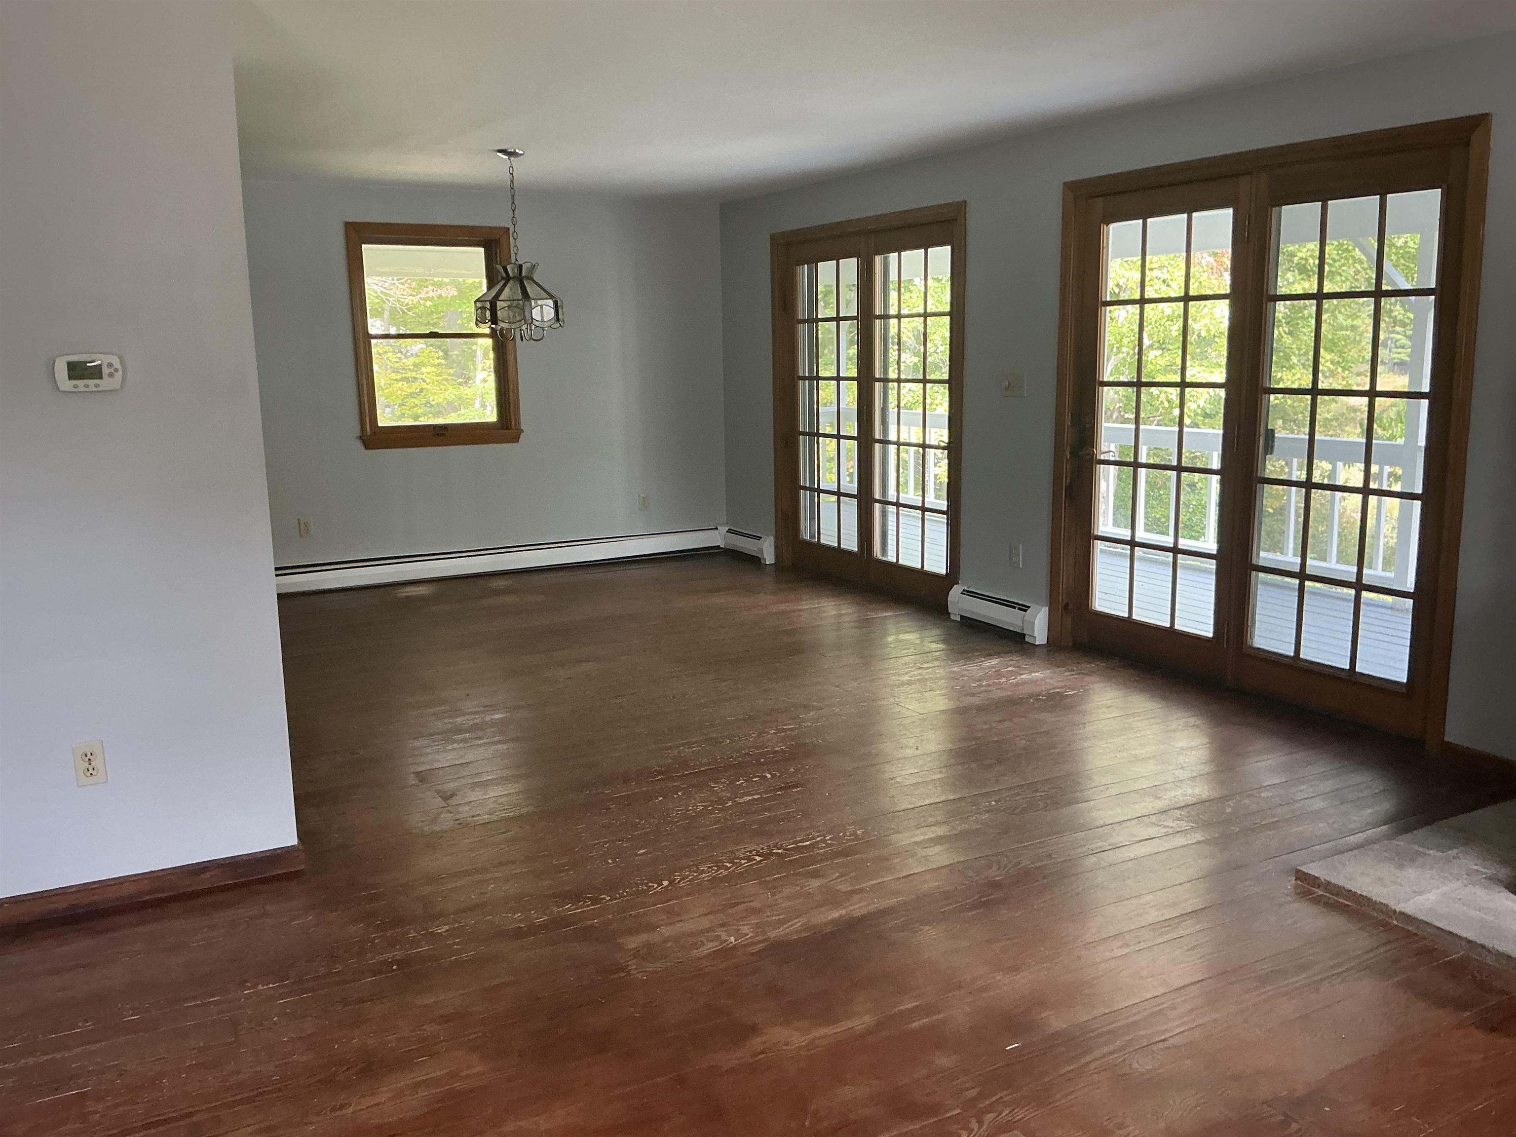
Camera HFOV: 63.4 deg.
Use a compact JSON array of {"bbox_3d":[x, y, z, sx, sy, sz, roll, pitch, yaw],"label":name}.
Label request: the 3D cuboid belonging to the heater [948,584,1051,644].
[{"bbox_3d":[1.206,0.228,6.207,0.072,0.180,0.662,-7,12,-30],"label":"heater"}]

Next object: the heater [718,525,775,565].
[{"bbox_3d":[-0.086,-0.161,8.385,0.072,0.180,0.660,-7,12,-30],"label":"heater"}]

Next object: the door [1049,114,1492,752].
[{"bbox_3d":[1.919,-0.546,4.951,0.120,2.143,1.919,-7,12,-30],"label":"door"}]

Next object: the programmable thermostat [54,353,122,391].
[{"bbox_3d":[-1.664,-0.485,3.047,0.148,0.090,0.036,-7,12,-30],"label":"programmable thermostat"}]

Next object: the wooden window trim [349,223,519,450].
[{"bbox_3d":[-1.953,-1.403,7.461,1.014,1.322,0.090,-7,12,-30],"label":"wooden window trim"}]

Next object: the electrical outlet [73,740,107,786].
[{"bbox_3d":[-1.740,0.508,3.197,0.070,0.114,0.008,-7,12,-30],"label":"electrical outlet"}]

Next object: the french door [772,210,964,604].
[{"bbox_3d":[0.613,-0.932,7.154,0.120,2.130,1.892,-7,12,-30],"label":"french door"}]

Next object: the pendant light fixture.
[{"bbox_3d":[-1.189,-1.569,6.001,0.440,0.902,0.440,-7,12,-30],"label":"pendant light fixture"}]

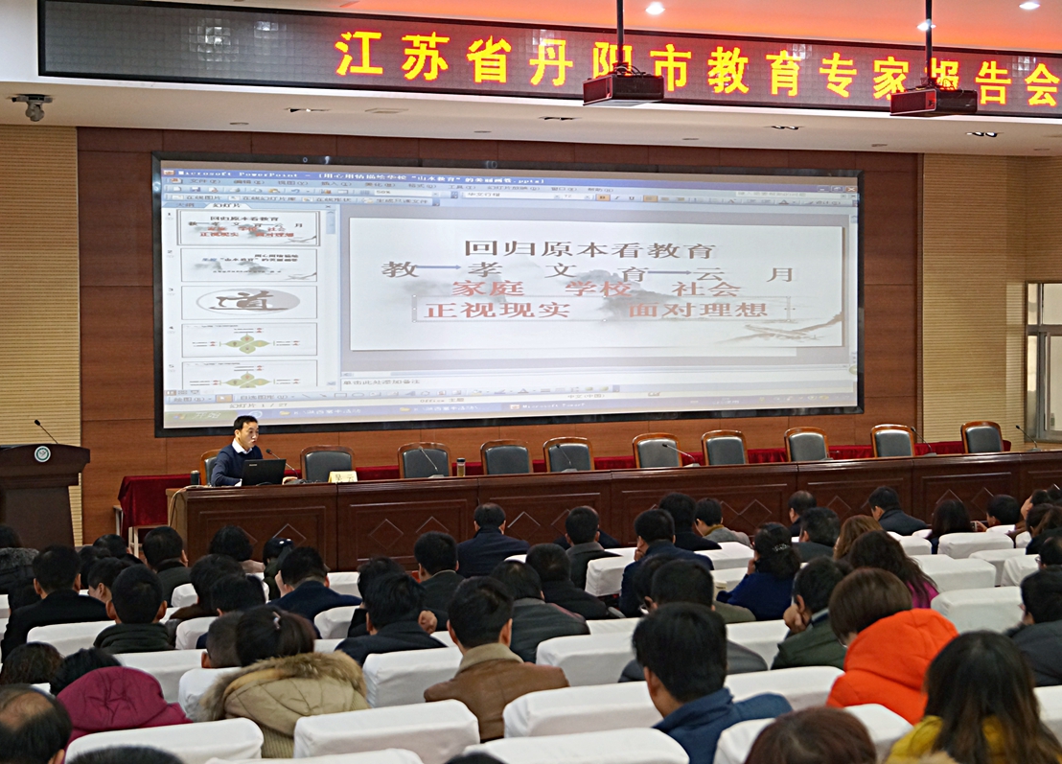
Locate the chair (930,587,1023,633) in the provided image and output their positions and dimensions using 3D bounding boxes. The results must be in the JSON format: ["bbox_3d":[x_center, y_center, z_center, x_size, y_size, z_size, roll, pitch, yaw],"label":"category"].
[{"bbox_3d":[1.722,1.325,8.694,0.560,1.000,0.650,-1,2,-26],"label":"chair"}]

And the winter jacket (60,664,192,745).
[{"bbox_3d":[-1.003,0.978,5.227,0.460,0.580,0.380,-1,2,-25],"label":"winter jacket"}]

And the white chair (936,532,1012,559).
[{"bbox_3d":[2.432,1.393,12.436,0.580,1.000,0.630,-1,2,-25],"label":"white chair"}]

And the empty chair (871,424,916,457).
[{"bbox_3d":[3.597,0.905,20.449,0.570,0.990,0.620,-1,2,-25],"label":"empty chair"}]

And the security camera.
[{"bbox_3d":[-3.814,-2.080,16.335,0.310,0.210,0.220,-1,2,-25],"label":"security camera"}]

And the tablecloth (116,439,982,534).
[{"bbox_3d":[0.724,1.004,19.841,9.330,0.600,0.520,-1,2,-27],"label":"tablecloth"}]

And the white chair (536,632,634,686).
[{"bbox_3d":[0.159,1.282,6.772,0.560,1.000,0.650,-1,2,-26],"label":"white chair"}]

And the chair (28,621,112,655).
[{"bbox_3d":[-1.731,1.414,8.228,0.580,1.000,0.630,-1,2,-25],"label":"chair"}]

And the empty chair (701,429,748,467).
[{"bbox_3d":[1.877,0.941,19.230,0.570,0.970,0.600,-1,2,-26],"label":"empty chair"}]

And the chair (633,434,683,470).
[{"bbox_3d":[1.244,0.956,18.921,0.570,0.970,0.600,-1,2,-26],"label":"chair"}]

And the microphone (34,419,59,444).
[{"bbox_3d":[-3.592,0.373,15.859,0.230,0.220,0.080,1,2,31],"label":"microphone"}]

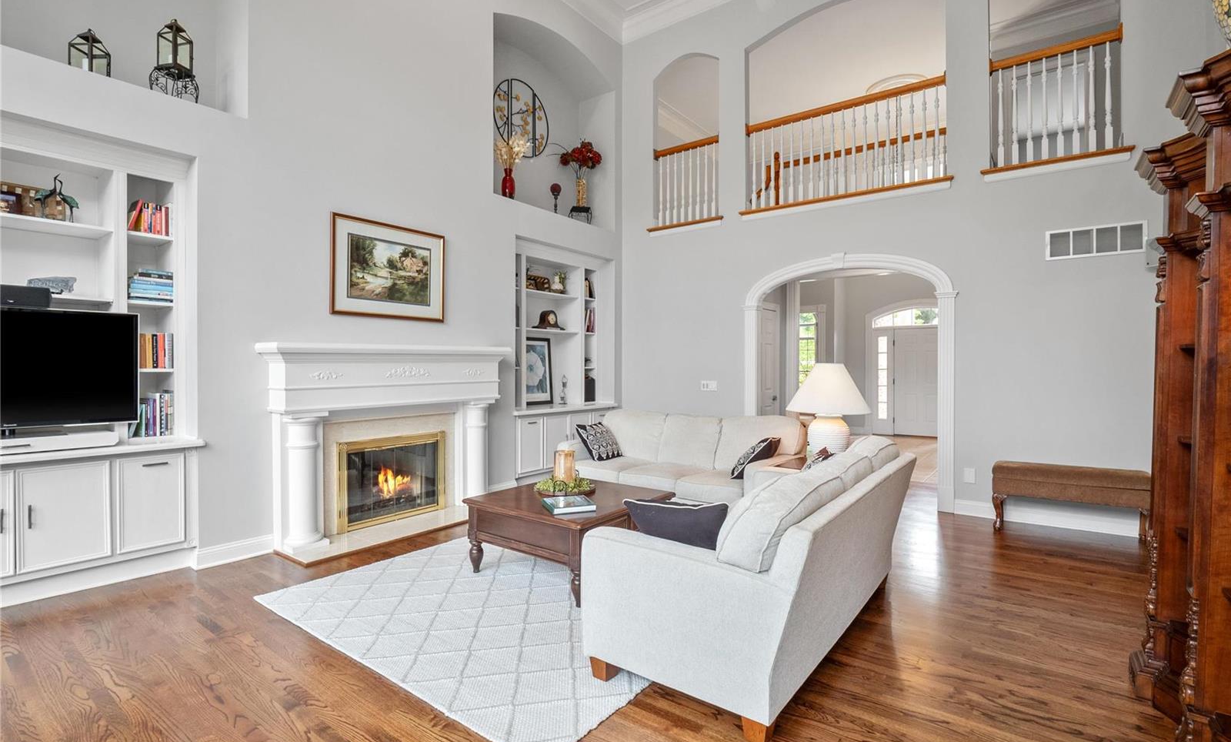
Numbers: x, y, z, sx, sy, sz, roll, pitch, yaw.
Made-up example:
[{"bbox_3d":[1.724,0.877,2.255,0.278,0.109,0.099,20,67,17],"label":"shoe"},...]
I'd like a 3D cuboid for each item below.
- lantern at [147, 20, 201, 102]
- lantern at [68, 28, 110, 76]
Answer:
[{"bbox_3d":[-2.910,-2.026,3.620,0.178,0.589,0.178,0,1,11],"label":"lantern"},{"bbox_3d":[-3.157,-1.892,3.288,0.134,0.328,0.134,0,1,1],"label":"lantern"}]

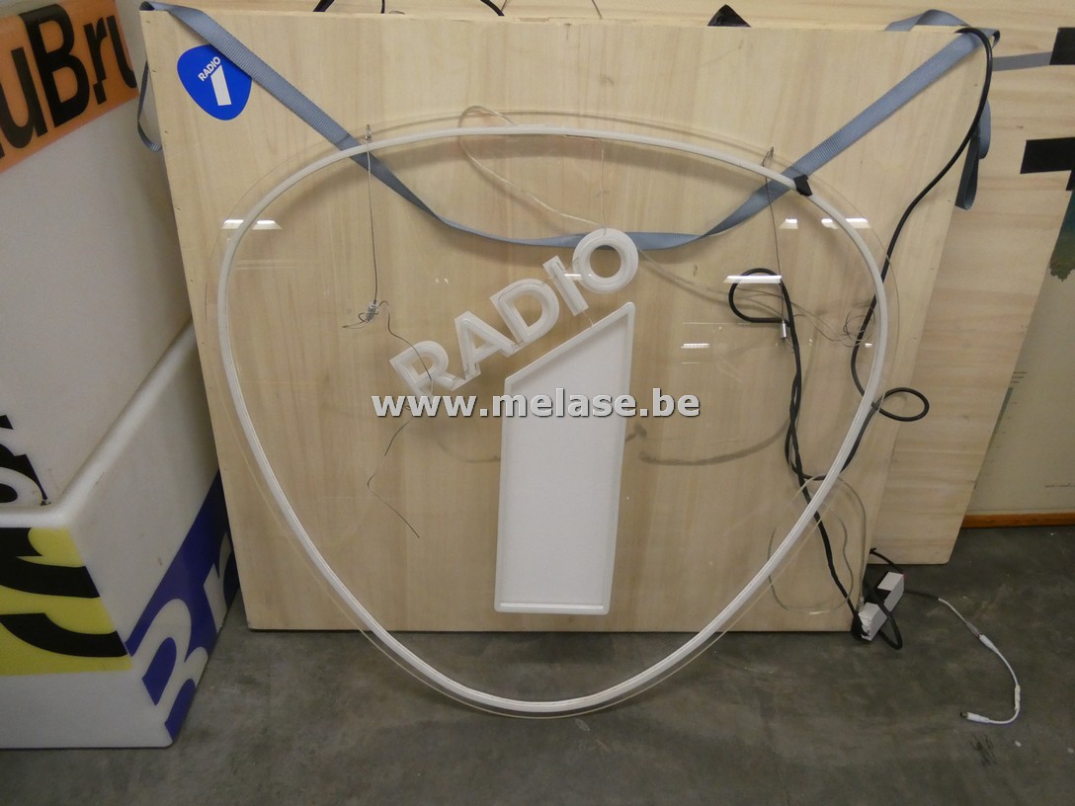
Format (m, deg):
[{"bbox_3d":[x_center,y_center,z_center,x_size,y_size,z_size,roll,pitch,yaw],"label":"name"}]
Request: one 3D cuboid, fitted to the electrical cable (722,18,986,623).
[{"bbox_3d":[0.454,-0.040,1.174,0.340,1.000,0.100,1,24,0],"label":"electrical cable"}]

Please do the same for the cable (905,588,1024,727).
[{"bbox_3d":[0.794,0.462,1.378,0.128,0.015,0.305,4,30,5],"label":"cable"}]

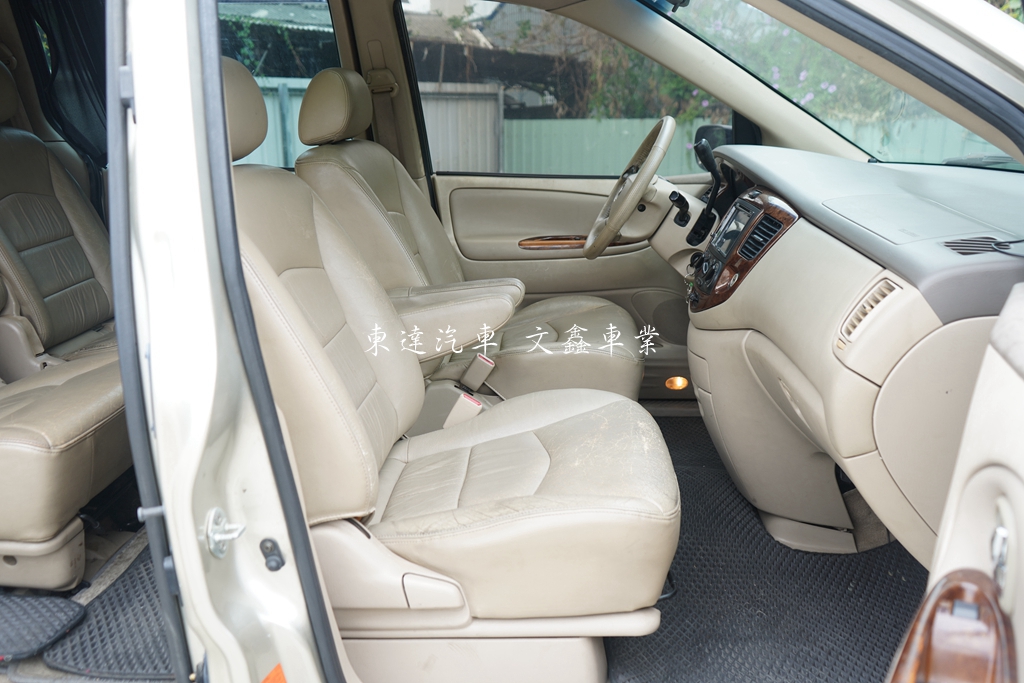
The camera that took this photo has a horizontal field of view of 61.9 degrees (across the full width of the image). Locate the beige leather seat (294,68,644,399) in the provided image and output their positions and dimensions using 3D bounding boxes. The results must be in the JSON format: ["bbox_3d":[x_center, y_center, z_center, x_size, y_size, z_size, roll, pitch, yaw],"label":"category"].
[{"bbox_3d":[-0.086,-0.237,2.137,0.820,0.855,0.550,1,16,4],"label":"beige leather seat"}]

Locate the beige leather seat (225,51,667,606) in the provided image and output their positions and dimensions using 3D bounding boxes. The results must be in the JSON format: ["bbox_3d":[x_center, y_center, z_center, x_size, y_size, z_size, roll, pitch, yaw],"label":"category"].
[{"bbox_3d":[-0.129,-0.033,1.458,0.810,0.870,0.540,1,16,4],"label":"beige leather seat"}]

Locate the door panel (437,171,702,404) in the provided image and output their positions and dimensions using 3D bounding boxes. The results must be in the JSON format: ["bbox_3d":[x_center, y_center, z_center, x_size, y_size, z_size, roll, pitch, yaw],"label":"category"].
[{"bbox_3d":[0.218,-0.159,2.512,0.880,0.660,0.120,1,16,4],"label":"door panel"}]

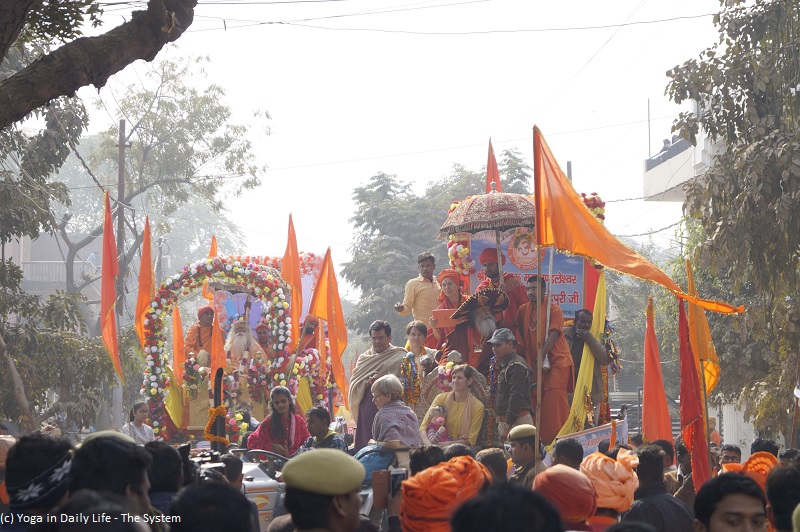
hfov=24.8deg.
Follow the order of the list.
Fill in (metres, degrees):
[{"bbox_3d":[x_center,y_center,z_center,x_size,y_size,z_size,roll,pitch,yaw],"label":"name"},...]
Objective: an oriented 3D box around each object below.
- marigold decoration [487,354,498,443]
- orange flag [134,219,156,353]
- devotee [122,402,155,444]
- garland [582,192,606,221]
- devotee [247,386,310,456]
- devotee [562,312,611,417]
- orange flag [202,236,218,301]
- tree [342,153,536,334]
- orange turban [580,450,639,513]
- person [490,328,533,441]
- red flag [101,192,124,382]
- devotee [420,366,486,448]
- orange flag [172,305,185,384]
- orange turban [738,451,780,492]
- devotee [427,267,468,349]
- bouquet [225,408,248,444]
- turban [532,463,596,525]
[{"bbox_3d":[0.782,1.138,15.400,0.100,0.750,0.090,0,-4,0],"label":"marigold decoration"},{"bbox_3d":[-3.019,0.208,21.600,0.250,1.600,0.180,0,-5,0],"label":"orange flag"},{"bbox_3d":[-2.700,2.032,18.742,0.440,1.250,0.500,3,-6,-30],"label":"devotee"},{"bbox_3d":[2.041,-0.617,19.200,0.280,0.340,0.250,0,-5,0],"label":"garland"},{"bbox_3d":[-0.980,1.459,14.800,0.540,0.980,0.600,-1,-5,9],"label":"devotee"},{"bbox_3d":[1.854,1.218,18.100,0.580,1.600,0.420,-2,-5,24],"label":"devotee"},{"bbox_3d":[-2.315,0.055,22.300,0.220,0.850,0.140,0,-5,0],"label":"orange flag"},{"bbox_3d":[0.842,1.471,41.614,4.600,8.307,4.400,0,-5,0],"label":"tree"},{"bbox_3d":[0.990,1.018,8.600,0.270,0.285,0.270,0,-4,0],"label":"orange turban"},{"bbox_3d":[0.927,1.381,14.919,0.360,1.740,0.460,2,-6,-22],"label":"person"},{"bbox_3d":[-2.842,0.213,18.000,0.250,1.880,0.200,0,-4,0],"label":"red flag"},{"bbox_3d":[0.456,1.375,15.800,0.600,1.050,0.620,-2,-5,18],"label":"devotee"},{"bbox_3d":[-2.464,0.886,20.300,0.160,0.920,0.120,0,-5,0],"label":"orange flag"},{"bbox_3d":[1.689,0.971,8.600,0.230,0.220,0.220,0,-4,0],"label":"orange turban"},{"bbox_3d":[0.425,0.795,16.241,0.500,1.550,0.400,-1,-4,11],"label":"devotee"},{"bbox_3d":[-1.572,1.559,17.482,0.250,0.380,0.240,0,-5,0],"label":"bouquet"},{"bbox_3d":[0.654,0.904,7.200,0.250,0.240,0.270,0,-4,-6],"label":"turban"}]

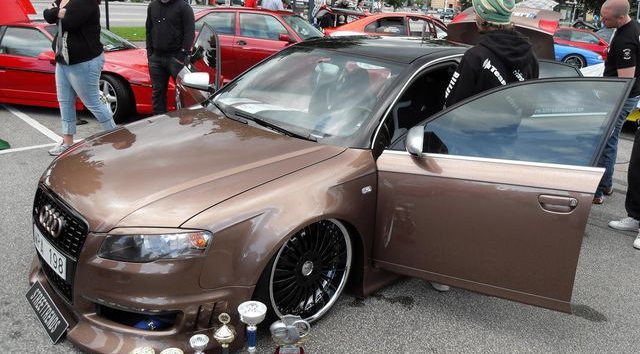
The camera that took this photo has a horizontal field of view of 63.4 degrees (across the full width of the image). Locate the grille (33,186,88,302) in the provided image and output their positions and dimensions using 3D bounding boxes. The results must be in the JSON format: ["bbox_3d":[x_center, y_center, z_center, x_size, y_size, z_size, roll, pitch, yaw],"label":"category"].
[{"bbox_3d":[-1.268,0.326,2.508,0.640,0.440,0.120,20,16,40],"label":"grille"}]

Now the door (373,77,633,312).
[{"bbox_3d":[0.812,0.057,2.569,1.100,1.150,0.280,9,20,19],"label":"door"}]

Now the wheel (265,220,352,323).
[{"bbox_3d":[-0.101,0.448,2.645,0.565,0.565,0.220,-15,23,-41],"label":"wheel"}]

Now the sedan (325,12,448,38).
[{"bbox_3d":[2.445,-3.610,13.773,4.450,1.380,1.720,6,19,8],"label":"sedan"}]

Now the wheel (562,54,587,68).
[{"bbox_3d":[6.170,-2.677,12.600,0.620,0.620,0.220,10,20,18],"label":"wheel"}]

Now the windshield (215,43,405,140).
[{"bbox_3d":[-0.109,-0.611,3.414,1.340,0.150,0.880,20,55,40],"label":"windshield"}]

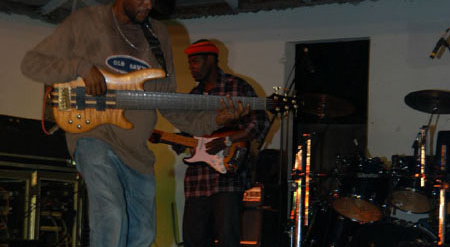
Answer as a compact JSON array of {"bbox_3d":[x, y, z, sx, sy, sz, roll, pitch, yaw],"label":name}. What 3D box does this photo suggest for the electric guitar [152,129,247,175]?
[{"bbox_3d":[-0.314,0.095,8.930,0.980,0.320,0.060,12,-14,8],"label":"electric guitar"}]

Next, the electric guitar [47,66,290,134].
[{"bbox_3d":[-0.223,-0.092,6.170,1.090,0.310,0.070,1,-11,-7],"label":"electric guitar"}]

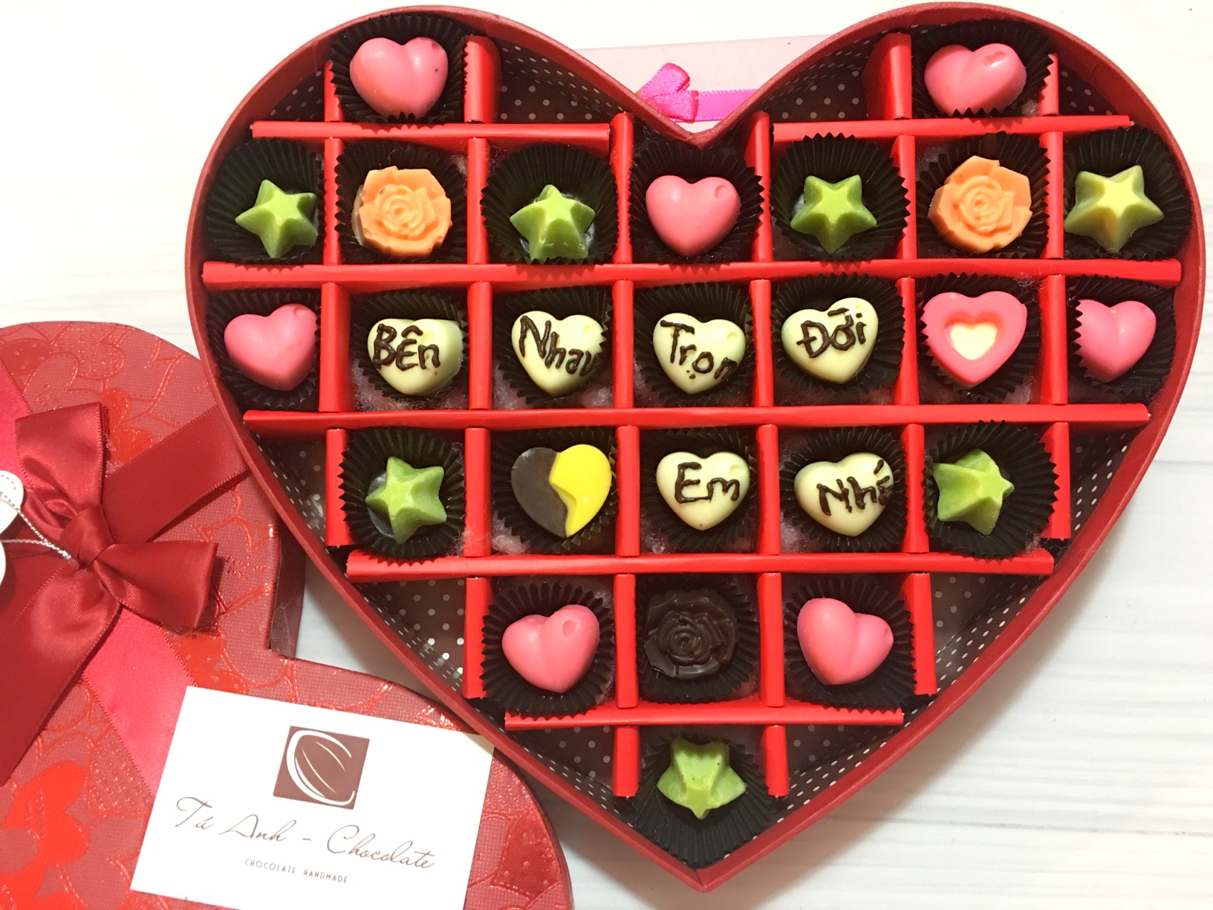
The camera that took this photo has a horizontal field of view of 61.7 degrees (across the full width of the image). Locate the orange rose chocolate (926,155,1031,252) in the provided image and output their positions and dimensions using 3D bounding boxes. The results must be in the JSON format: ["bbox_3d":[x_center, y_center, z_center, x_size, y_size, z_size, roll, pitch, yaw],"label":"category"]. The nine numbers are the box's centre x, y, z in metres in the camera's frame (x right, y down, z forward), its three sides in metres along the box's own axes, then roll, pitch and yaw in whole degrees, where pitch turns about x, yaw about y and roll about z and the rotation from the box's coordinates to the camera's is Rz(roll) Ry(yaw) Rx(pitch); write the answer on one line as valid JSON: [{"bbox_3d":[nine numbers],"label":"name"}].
[{"bbox_3d":[0.104,-0.070,0.283,0.028,0.013,0.028,0,99,21],"label":"orange rose chocolate"}]

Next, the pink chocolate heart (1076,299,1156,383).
[{"bbox_3d":[0.147,-0.034,0.295,0.028,0.015,0.025,3,86,0],"label":"pink chocolate heart"}]

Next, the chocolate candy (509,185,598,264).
[{"bbox_3d":[-0.015,-0.070,0.296,0.026,0.013,0.025,0,80,-7],"label":"chocolate candy"}]

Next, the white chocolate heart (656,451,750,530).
[{"bbox_3d":[0.028,0.010,0.291,0.027,0.015,0.023,0,86,0],"label":"white chocolate heart"}]

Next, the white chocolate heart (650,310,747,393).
[{"bbox_3d":[0.027,-0.030,0.292,0.027,0.014,0.024,8,86,1],"label":"white chocolate heart"}]

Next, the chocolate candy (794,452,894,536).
[{"bbox_3d":[0.070,0.012,0.291,0.030,0.015,0.023,-13,86,-1],"label":"chocolate candy"}]

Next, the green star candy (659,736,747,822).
[{"bbox_3d":[0.027,0.093,0.286,0.026,0.015,0.024,-1,98,0],"label":"green star candy"}]

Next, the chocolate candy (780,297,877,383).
[{"bbox_3d":[0.065,-0.034,0.290,0.027,0.014,0.024,-12,86,-1],"label":"chocolate candy"}]

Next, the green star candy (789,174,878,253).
[{"bbox_3d":[0.066,-0.072,0.296,0.026,0.013,0.025,0,90,11],"label":"green star candy"}]

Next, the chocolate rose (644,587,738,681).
[{"bbox_3d":[0.023,0.051,0.287,0.028,0.013,0.027,0,88,7],"label":"chocolate rose"}]

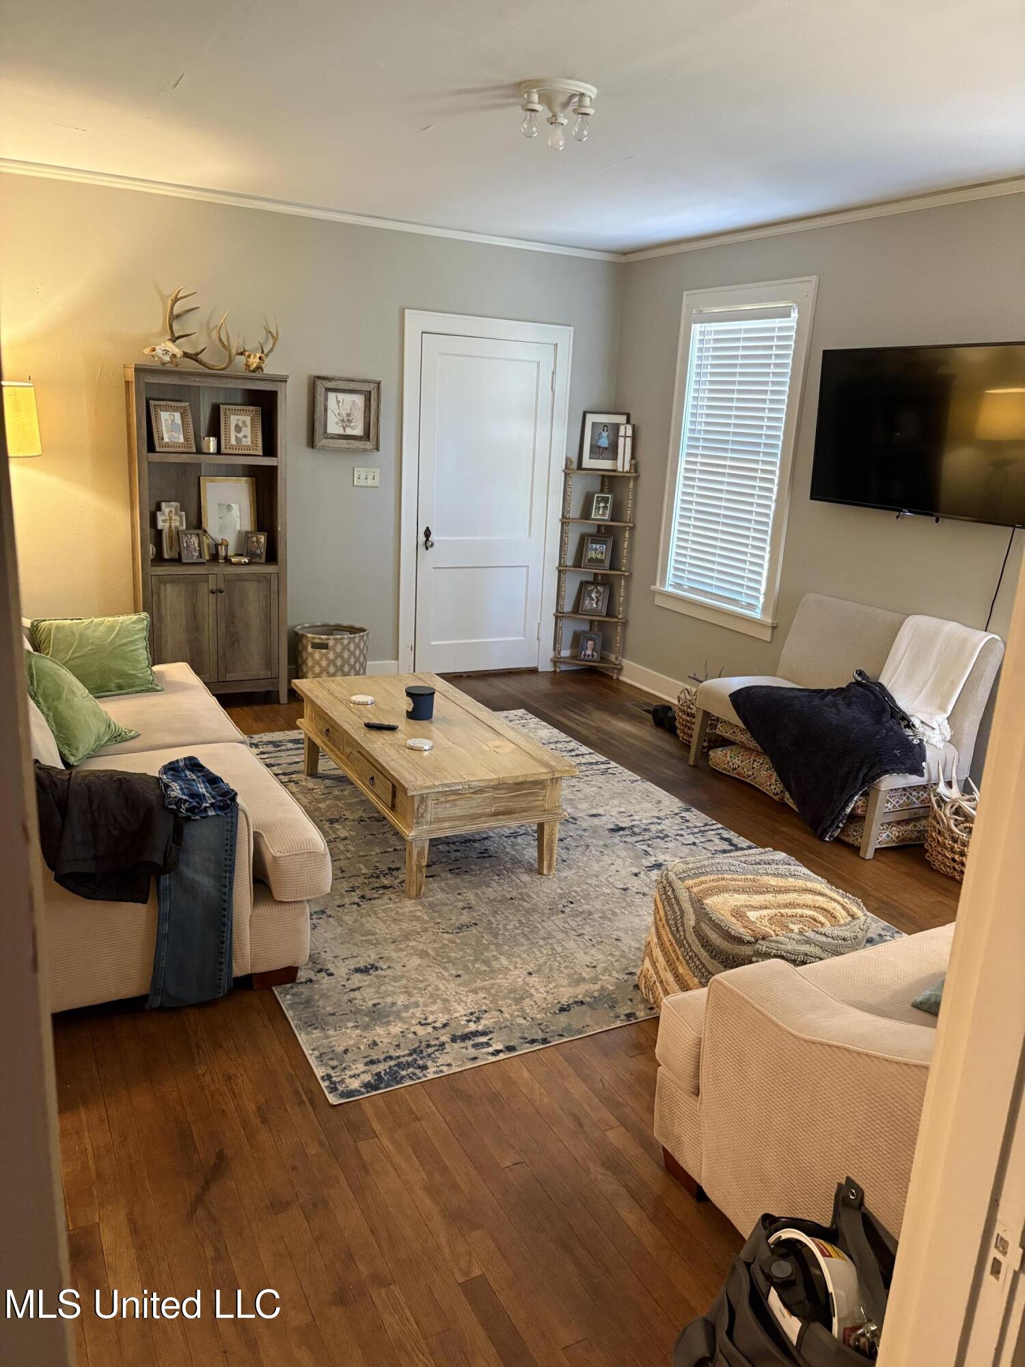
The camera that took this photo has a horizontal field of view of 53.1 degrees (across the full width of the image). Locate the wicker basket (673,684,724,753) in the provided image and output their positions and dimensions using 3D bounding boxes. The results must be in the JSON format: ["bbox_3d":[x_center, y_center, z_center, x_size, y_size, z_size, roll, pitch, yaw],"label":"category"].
[{"bbox_3d":[1.111,0.203,5.714,0.280,0.250,0.280,-4,17,-27],"label":"wicker basket"}]

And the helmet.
[{"bbox_3d":[0.482,0.995,1.611,0.165,0.275,0.220,11,14,-17],"label":"helmet"}]

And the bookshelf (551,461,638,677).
[{"bbox_3d":[0.572,-0.764,6.800,0.487,1.421,0.264,7,15,16],"label":"bookshelf"}]

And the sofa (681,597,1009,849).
[{"bbox_3d":[1.433,0.119,4.657,0.635,0.883,1.254,-4,16,-26],"label":"sofa"}]

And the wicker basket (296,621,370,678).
[{"bbox_3d":[-1.071,-0.111,6.100,0.425,0.422,0.415,-4,17,-27],"label":"wicker basket"}]

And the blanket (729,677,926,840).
[{"bbox_3d":[1.378,0.265,4.464,0.446,0.627,0.924,-4,16,-26],"label":"blanket"}]

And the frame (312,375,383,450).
[{"bbox_3d":[-0.969,-1.570,6.002,0.405,0.405,0.036,-4,17,-27],"label":"frame"}]

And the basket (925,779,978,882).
[{"bbox_3d":[1.911,0.633,4.030,0.330,0.256,0.429,-4,16,-26],"label":"basket"}]

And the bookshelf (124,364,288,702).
[{"bbox_3d":[-1.631,-0.755,5.552,0.772,1.794,0.294,-5,17,-30],"label":"bookshelf"}]

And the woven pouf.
[{"bbox_3d":[0.703,0.757,2.990,0.470,0.389,0.470,-4,16,-27],"label":"woven pouf"}]

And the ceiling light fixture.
[{"bbox_3d":[0.148,-1.850,3.359,0.250,0.155,0.250,3,15,-1],"label":"ceiling light fixture"}]

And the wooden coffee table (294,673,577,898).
[{"bbox_3d":[-0.383,0.358,4.218,0.676,0.427,1.444,-4,16,-26],"label":"wooden coffee table"}]

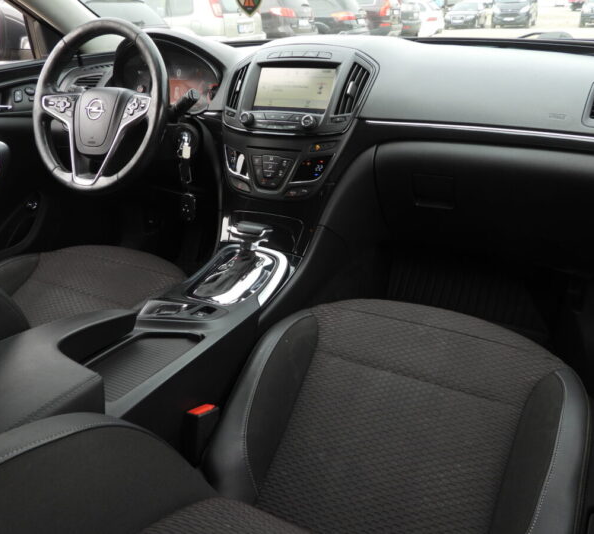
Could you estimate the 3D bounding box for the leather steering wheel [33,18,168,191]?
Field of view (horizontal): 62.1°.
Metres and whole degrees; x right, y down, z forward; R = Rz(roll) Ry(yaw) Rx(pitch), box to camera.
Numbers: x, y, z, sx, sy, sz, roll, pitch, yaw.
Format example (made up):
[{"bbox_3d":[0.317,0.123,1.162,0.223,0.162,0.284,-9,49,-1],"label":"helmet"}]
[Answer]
[{"bbox_3d":[-0.434,-0.357,1.111,0.375,0.370,0.095,10,3,22],"label":"leather steering wheel"}]

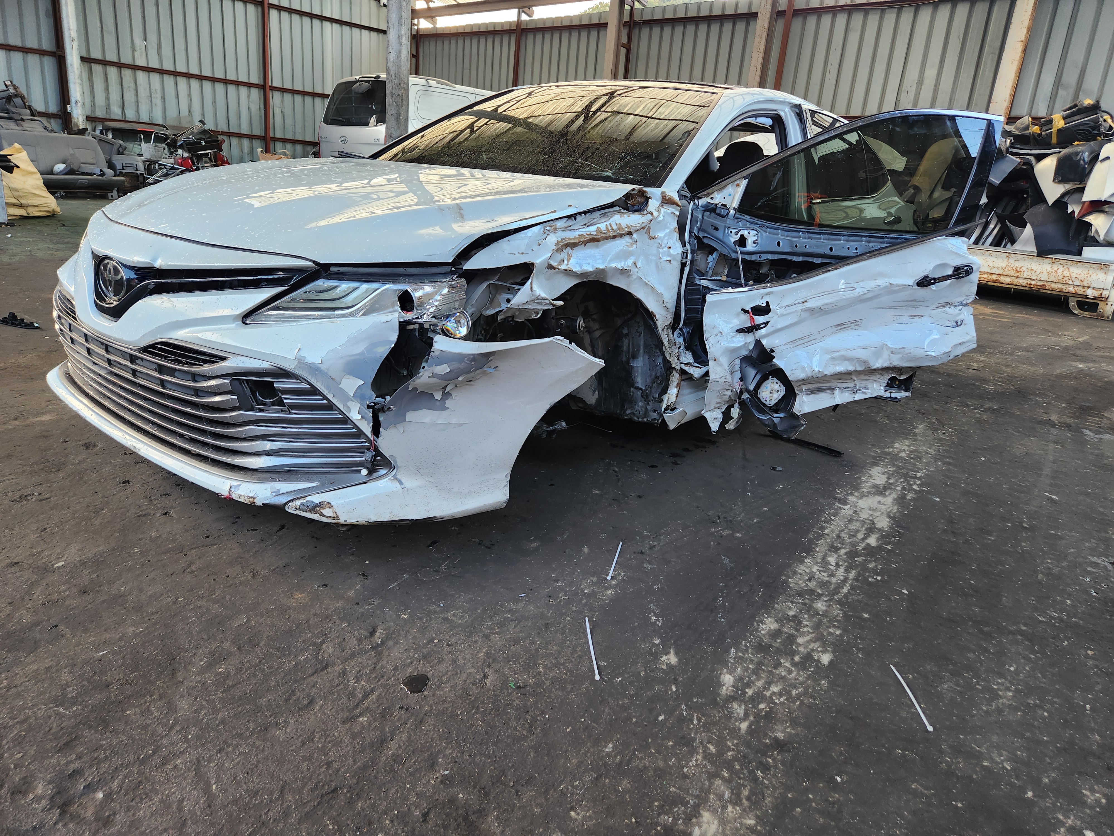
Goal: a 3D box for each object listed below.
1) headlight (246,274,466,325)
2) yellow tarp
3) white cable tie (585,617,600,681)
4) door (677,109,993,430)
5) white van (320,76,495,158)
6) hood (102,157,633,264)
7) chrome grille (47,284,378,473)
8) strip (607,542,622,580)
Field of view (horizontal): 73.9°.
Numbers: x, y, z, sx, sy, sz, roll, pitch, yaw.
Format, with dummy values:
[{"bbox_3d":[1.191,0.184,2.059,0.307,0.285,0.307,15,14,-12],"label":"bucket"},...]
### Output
[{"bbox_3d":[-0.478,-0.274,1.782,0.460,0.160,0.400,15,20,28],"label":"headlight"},{"bbox_3d":[-6.301,-2.814,8.750,0.850,0.820,0.750,-5,20,-28],"label":"yellow tarp"},{"bbox_3d":[0.073,0.472,1.536,0.008,0.006,0.213,3,18,-5],"label":"white cable tie"},{"bbox_3d":[0.974,-0.500,2.573,1.140,1.120,0.290,0,18,-14],"label":"door"},{"bbox_3d":[-0.546,-3.563,10.642,5.150,1.930,1.920,-11,23,-41],"label":"white van"},{"bbox_3d":[-0.699,-0.690,2.350,1.560,0.290,1.130,19,22,38],"label":"hood"},{"bbox_3d":[-1.083,-0.144,2.113,1.420,0.310,0.330,19,22,38],"label":"chrome grille"},{"bbox_3d":[0.151,0.363,1.901,0.008,0.006,0.206,8,18,11],"label":"strip"}]

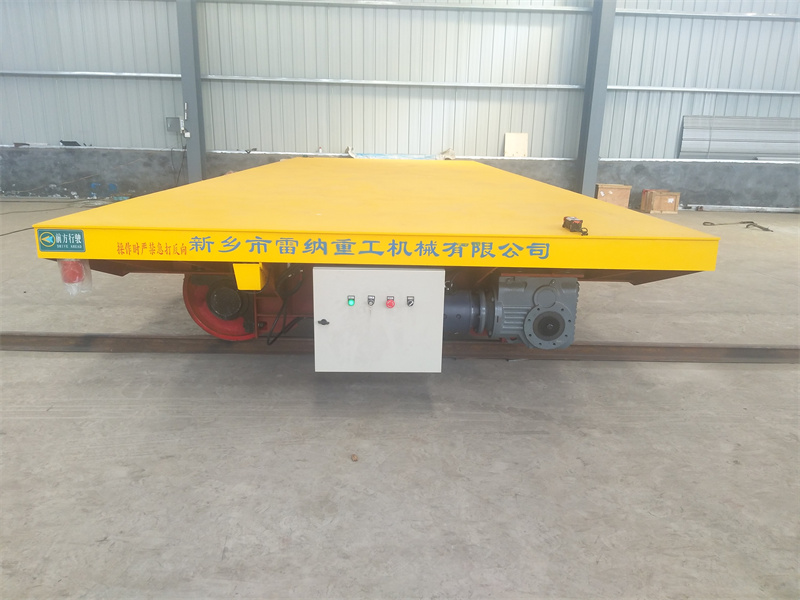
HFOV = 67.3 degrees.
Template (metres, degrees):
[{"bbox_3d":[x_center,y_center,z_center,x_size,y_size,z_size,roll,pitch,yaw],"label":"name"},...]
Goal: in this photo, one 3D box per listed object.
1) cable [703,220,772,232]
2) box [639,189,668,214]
[{"bbox_3d":[5.686,-1.294,10.265,0.940,0.040,1.200,5,16,14],"label":"cable"},{"bbox_3d":[5.107,-1.998,12.087,0.430,0.415,0.280,1,15,0],"label":"box"}]

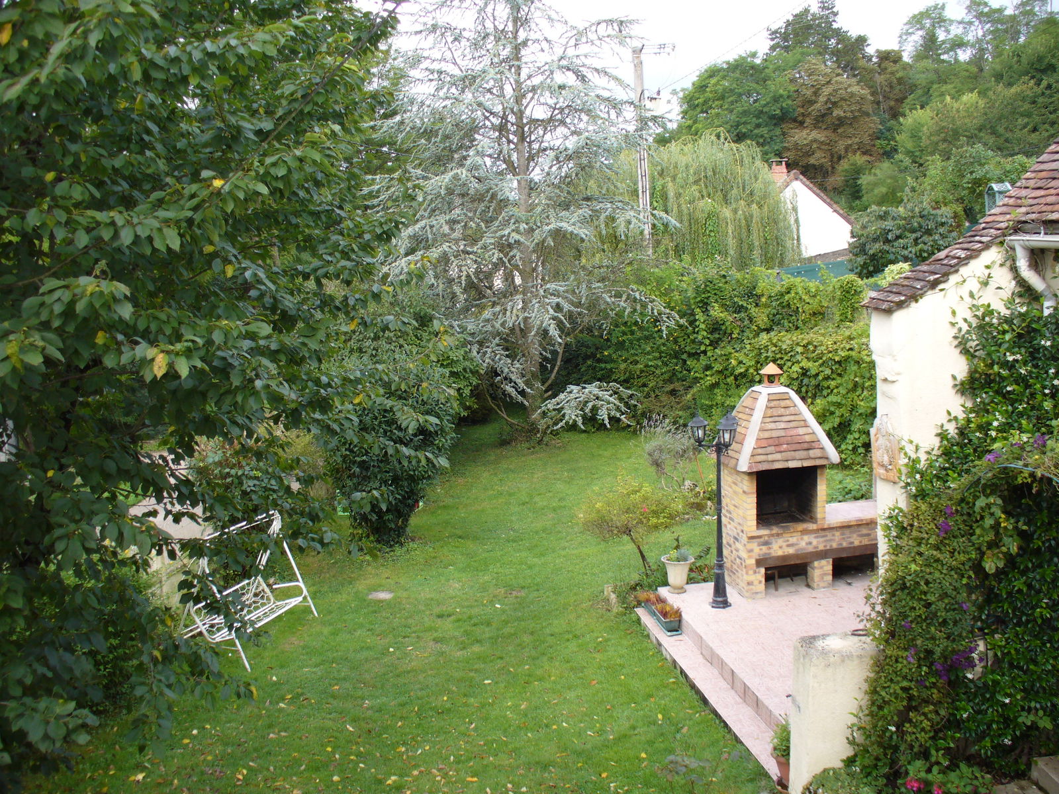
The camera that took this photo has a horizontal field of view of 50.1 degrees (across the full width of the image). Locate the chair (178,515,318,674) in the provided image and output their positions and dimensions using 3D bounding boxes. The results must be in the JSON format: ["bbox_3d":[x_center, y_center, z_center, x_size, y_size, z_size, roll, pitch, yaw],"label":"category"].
[{"bbox_3d":[-3.433,2.207,13.510,1.120,1.460,1.720,1,11,17],"label":"chair"}]

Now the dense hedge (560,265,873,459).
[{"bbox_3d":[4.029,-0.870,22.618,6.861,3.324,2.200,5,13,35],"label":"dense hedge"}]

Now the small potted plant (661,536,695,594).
[{"bbox_3d":[1.775,2.018,13.658,0.400,0.690,0.400,-2,11,0],"label":"small potted plant"}]

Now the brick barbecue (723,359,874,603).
[{"bbox_3d":[3.384,0.905,13.677,2.200,2.730,0.920,-5,11,-11],"label":"brick barbecue"}]

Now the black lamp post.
[{"bbox_3d":[2.121,1.303,13.001,0.590,2.310,0.620,-5,11,-11],"label":"black lamp post"}]

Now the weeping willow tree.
[{"bbox_3d":[6.096,-5.881,40.000,6.900,6.638,6.500,-2,11,0],"label":"weeping willow tree"}]

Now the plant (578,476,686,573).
[{"bbox_3d":[1.358,1.692,14.984,1.413,1.250,1.250,-2,11,0],"label":"plant"}]

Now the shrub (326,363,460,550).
[{"bbox_3d":[-2.127,0.788,17.415,2.013,2.677,1.900,-2,11,0],"label":"shrub"}]

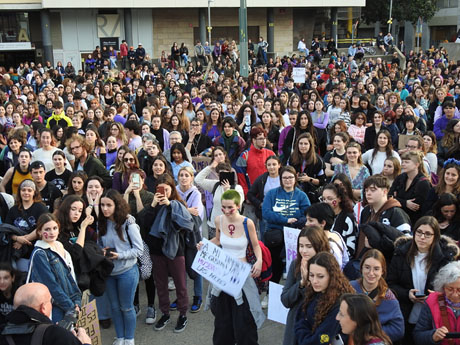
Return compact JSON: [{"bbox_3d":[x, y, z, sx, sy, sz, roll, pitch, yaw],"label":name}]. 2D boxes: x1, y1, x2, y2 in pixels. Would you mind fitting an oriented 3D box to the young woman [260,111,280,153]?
[{"bbox_3d":[0.636,-0.233,10.366,0.450,1.640,0.300,3,15,14],"label":"young woman"}]

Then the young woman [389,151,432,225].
[{"bbox_3d":[1.997,0.614,7.057,0.470,1.680,0.330,12,20,40],"label":"young woman"}]

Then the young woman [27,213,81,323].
[{"bbox_3d":[-1.547,1.155,5.640,0.330,1.630,0.450,12,19,43],"label":"young woman"}]

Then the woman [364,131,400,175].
[{"bbox_3d":[2.232,0.185,9.291,0.550,1.640,0.320,1,14,8],"label":"woman"}]

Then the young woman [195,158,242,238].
[{"bbox_3d":[-0.061,0.664,7.001,0.580,1.640,0.420,1,15,5],"label":"young woman"}]

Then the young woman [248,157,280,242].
[{"bbox_3d":[0.484,0.521,7.518,0.480,1.640,0.320,-1,15,0],"label":"young woman"}]

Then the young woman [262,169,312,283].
[{"bbox_3d":[0.664,0.725,7.289,0.530,1.620,0.360,0,14,4],"label":"young woman"}]

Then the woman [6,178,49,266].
[{"bbox_3d":[-1.949,0.866,6.226,0.460,1.650,0.360,-5,15,-14],"label":"woman"}]

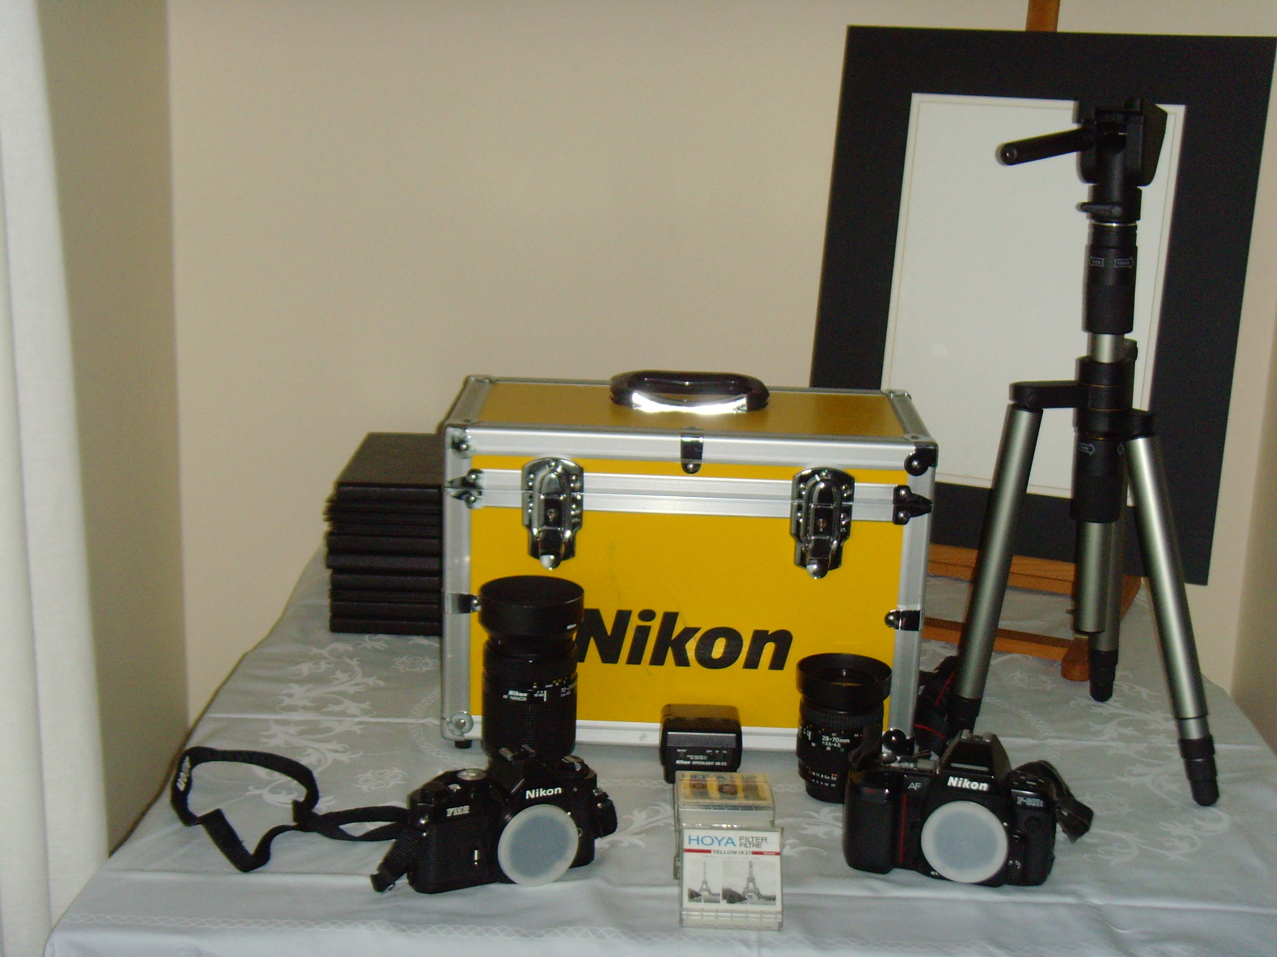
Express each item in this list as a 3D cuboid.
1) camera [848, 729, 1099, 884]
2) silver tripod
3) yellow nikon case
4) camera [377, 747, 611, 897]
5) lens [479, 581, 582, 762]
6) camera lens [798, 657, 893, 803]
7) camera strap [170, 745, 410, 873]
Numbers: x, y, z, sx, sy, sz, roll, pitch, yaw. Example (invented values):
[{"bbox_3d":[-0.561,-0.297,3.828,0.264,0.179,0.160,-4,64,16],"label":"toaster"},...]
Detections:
[{"bbox_3d":[0.229,0.233,1.345,0.159,0.103,0.067,5,16,11],"label":"camera"},{"bbox_3d":[0.353,-0.030,1.481,0.207,0.545,0.238,0,16,-9],"label":"silver tripod"},{"bbox_3d":[0.039,0.059,1.563,0.390,0.304,0.190,2,16,0],"label":"yellow nikon case"},{"bbox_3d":[-0.098,0.237,1.308,0.153,0.092,0.063,-4,17,-22],"label":"camera"},{"bbox_3d":[-0.085,0.164,1.452,0.081,0.156,0.081,2,16,0],"label":"lens"},{"bbox_3d":[0.161,0.199,1.465,0.075,0.100,0.075,2,16,0],"label":"camera lens"},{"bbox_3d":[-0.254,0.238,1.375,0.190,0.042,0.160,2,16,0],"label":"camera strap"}]

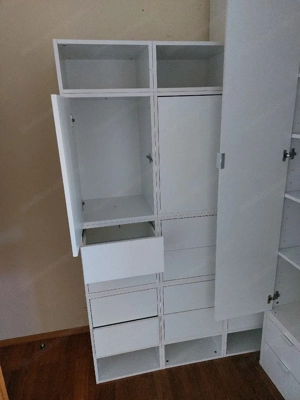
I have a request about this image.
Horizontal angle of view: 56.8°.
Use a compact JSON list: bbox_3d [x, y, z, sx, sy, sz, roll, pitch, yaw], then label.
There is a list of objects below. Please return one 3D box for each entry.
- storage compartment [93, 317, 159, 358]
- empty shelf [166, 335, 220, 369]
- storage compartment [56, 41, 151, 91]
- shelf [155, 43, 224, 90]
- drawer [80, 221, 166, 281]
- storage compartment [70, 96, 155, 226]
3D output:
[{"bbox_3d":[-0.169,0.774,1.822,0.382,0.216,0.361,-6,18,-11],"label":"storage compartment"},{"bbox_3d":[0.247,0.919,1.966,0.403,0.187,0.380,-6,18,-11],"label":"empty shelf"},{"bbox_3d":[-0.226,-0.631,1.389,0.412,0.203,0.380,-6,18,-11],"label":"storage compartment"},{"bbox_3d":[0.185,-0.671,1.466,0.412,0.203,0.380,-6,18,-11],"label":"shelf"},{"bbox_3d":[-0.159,0.243,1.500,0.386,0.206,0.361,-6,18,-11],"label":"drawer"},{"bbox_3d":[-0.210,-0.234,1.514,0.420,0.622,0.380,-6,18,-11],"label":"storage compartment"}]

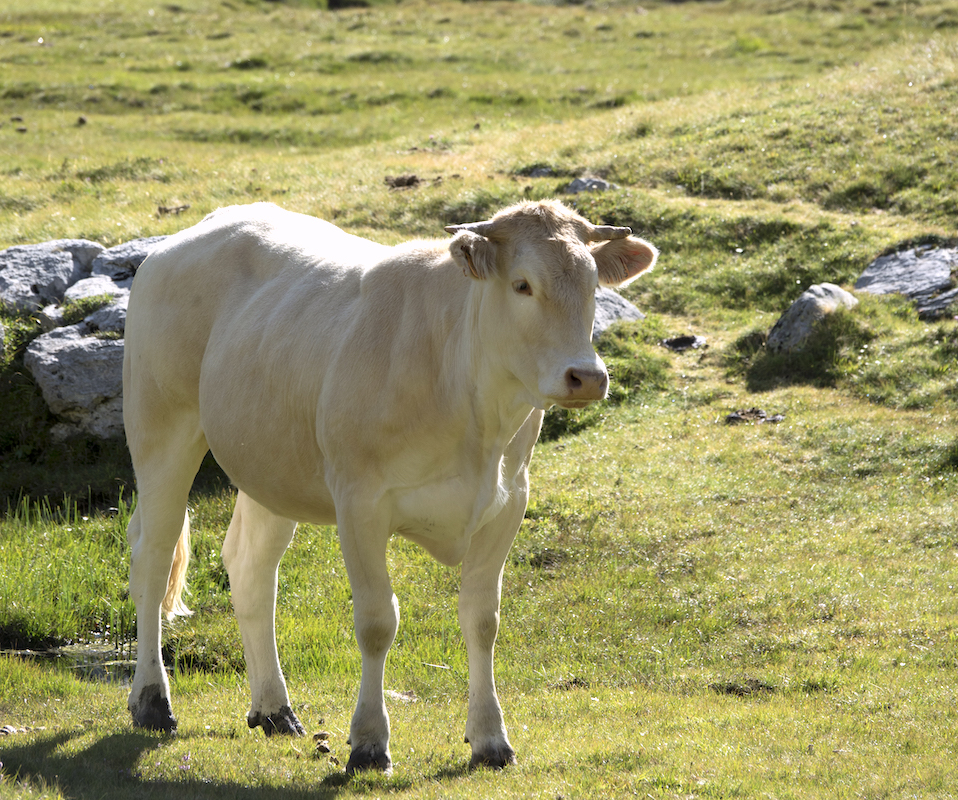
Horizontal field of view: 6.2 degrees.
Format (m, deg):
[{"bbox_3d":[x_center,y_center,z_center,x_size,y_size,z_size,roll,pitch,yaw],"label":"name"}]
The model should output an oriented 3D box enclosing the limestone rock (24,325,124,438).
[{"bbox_3d":[-1.340,-0.063,30.200,0.440,0.390,0.400,0,3,0],"label":"limestone rock"}]

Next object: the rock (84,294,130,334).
[{"bbox_3d":[-1.266,-0.296,30.700,0.240,0.150,0.220,0,3,0],"label":"rock"}]

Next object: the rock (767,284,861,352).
[{"bbox_3d":[1.268,-0.307,33.800,0.360,0.290,0.320,0,3,0],"label":"rock"}]

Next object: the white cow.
[{"bbox_3d":[-0.203,0.187,21.293,0.580,1.370,1.830,-2,4,-32],"label":"white cow"}]

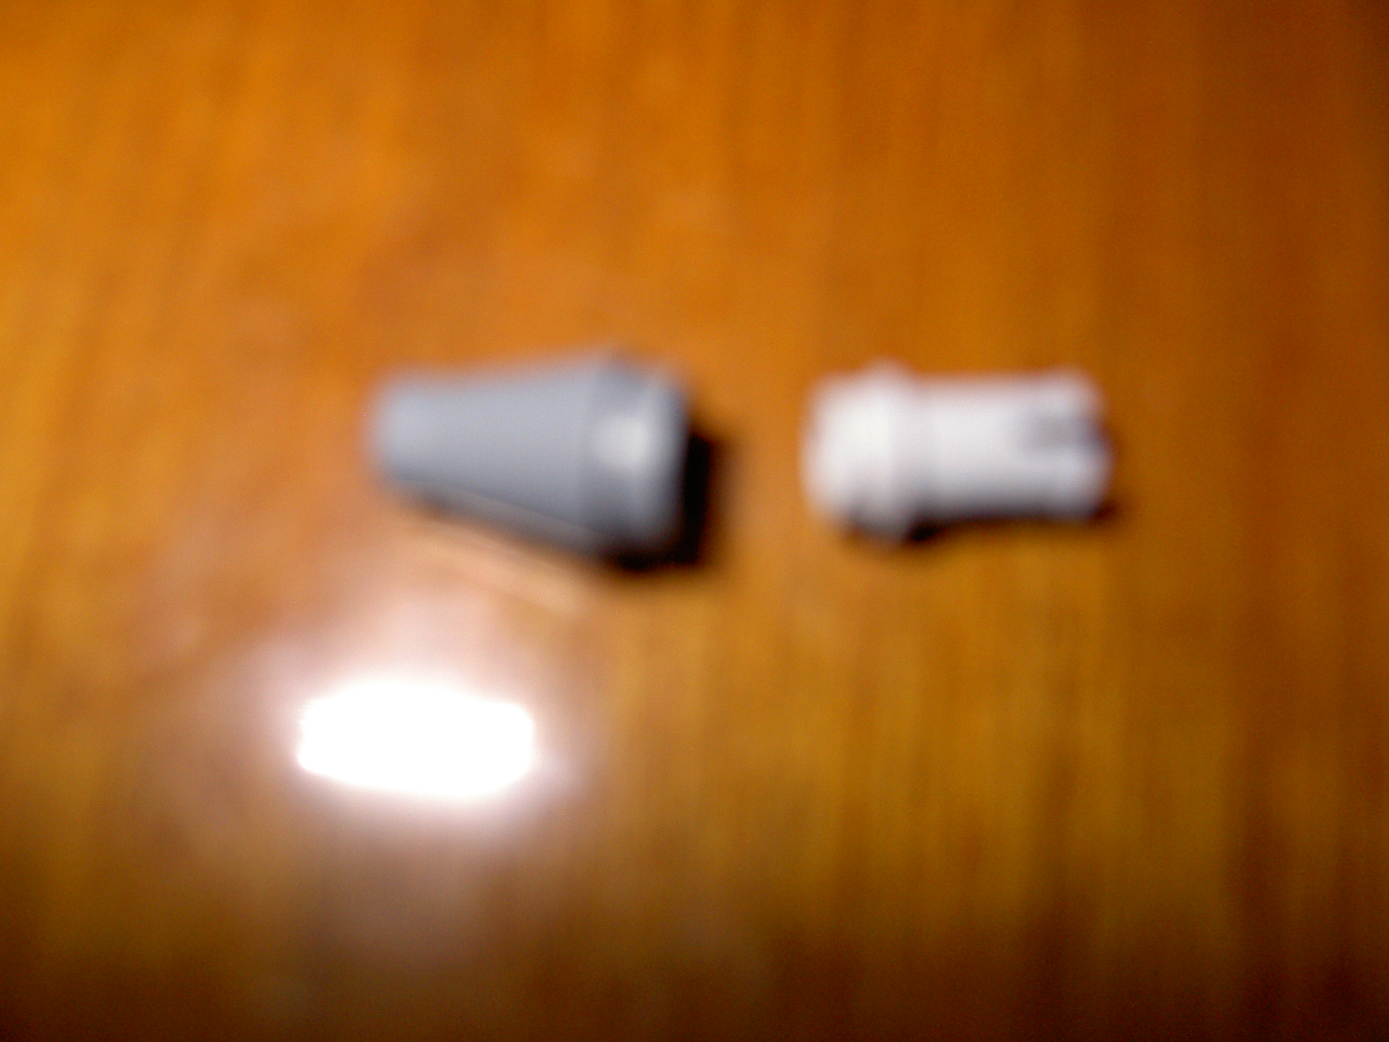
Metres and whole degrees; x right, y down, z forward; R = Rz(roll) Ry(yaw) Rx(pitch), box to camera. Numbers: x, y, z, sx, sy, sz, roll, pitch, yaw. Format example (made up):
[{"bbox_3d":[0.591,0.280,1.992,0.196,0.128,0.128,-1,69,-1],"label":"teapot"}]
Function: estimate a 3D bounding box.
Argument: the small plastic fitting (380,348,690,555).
[{"bbox_3d":[-0.007,-0.003,0.053,0.011,0.008,0.008,7,73,16],"label":"small plastic fitting"}]

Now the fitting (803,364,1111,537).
[{"bbox_3d":[0.010,-0.002,0.052,0.010,0.006,0.006,0,73,2],"label":"fitting"}]

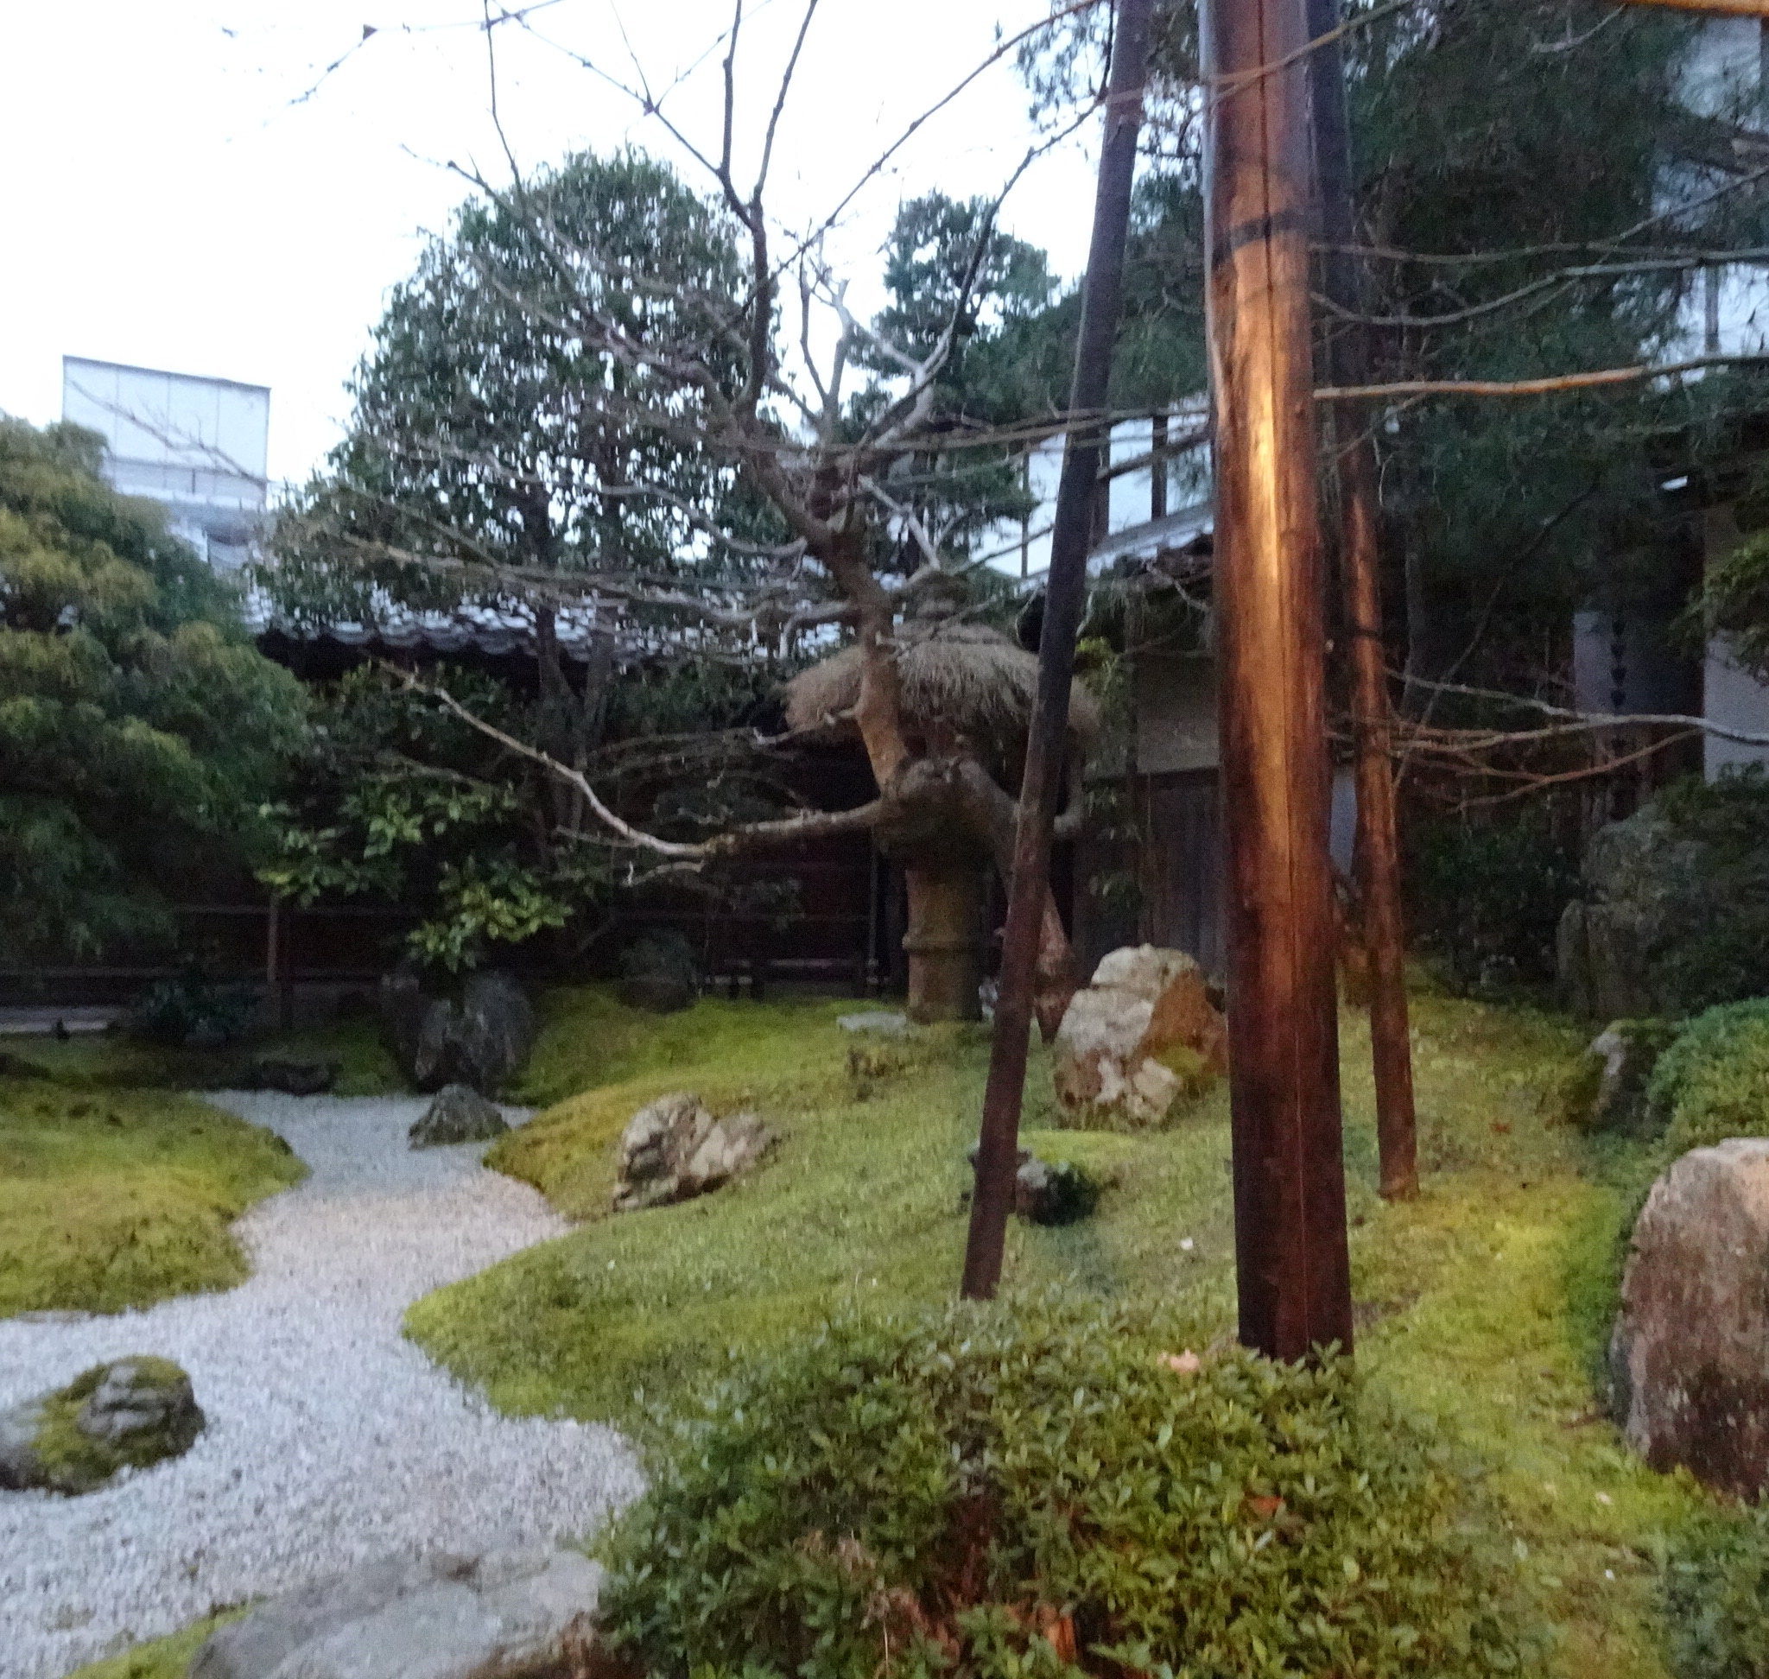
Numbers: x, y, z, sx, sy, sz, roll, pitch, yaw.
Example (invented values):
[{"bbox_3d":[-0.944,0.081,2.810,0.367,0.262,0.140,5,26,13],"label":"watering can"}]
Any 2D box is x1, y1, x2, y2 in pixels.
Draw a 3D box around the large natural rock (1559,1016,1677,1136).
[{"bbox_3d":[2.757,0.877,5.800,0.448,0.389,0.380,0,-1,25],"label":"large natural rock"}]

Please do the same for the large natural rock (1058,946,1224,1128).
[{"bbox_3d":[1.036,0.762,6.200,0.713,0.660,0.570,1,-1,9],"label":"large natural rock"}]

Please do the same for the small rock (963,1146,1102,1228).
[{"bbox_3d":[0.457,1.064,4.800,0.419,0.194,0.314,1,-1,5],"label":"small rock"}]

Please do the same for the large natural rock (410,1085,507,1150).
[{"bbox_3d":[-2.023,1.313,7.400,0.472,0.271,0.330,1,-1,-15],"label":"large natural rock"}]

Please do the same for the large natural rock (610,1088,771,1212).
[{"bbox_3d":[-0.723,1.172,5.900,0.611,0.386,0.366,1,-1,-25],"label":"large natural rock"}]

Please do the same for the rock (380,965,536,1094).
[{"bbox_3d":[-2.437,1.081,8.900,0.853,0.705,0.597,1,-1,-15],"label":"rock"}]

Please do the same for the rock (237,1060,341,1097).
[{"bbox_3d":[-3.371,1.355,8.850,0.538,0.180,0.323,1,-1,-21],"label":"rock"}]

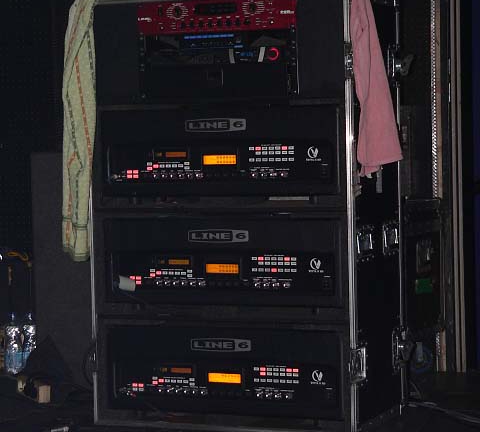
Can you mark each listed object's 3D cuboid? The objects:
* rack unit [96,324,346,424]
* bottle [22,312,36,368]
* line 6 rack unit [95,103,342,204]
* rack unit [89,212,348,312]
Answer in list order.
[{"bbox_3d":[-0.003,0.441,4.501,0.751,0.272,0.290,0,2,23],"label":"rack unit"},{"bbox_3d":[-0.750,0.457,5.550,0.062,0.222,0.062,-1,2,0],"label":"bottle"},{"bbox_3d":[-0.015,-0.178,4.479,0.748,0.280,0.290,0,2,23],"label":"line 6 rack unit"},{"bbox_3d":[-0.009,0.127,4.489,0.748,0.267,0.290,0,2,23],"label":"rack unit"}]

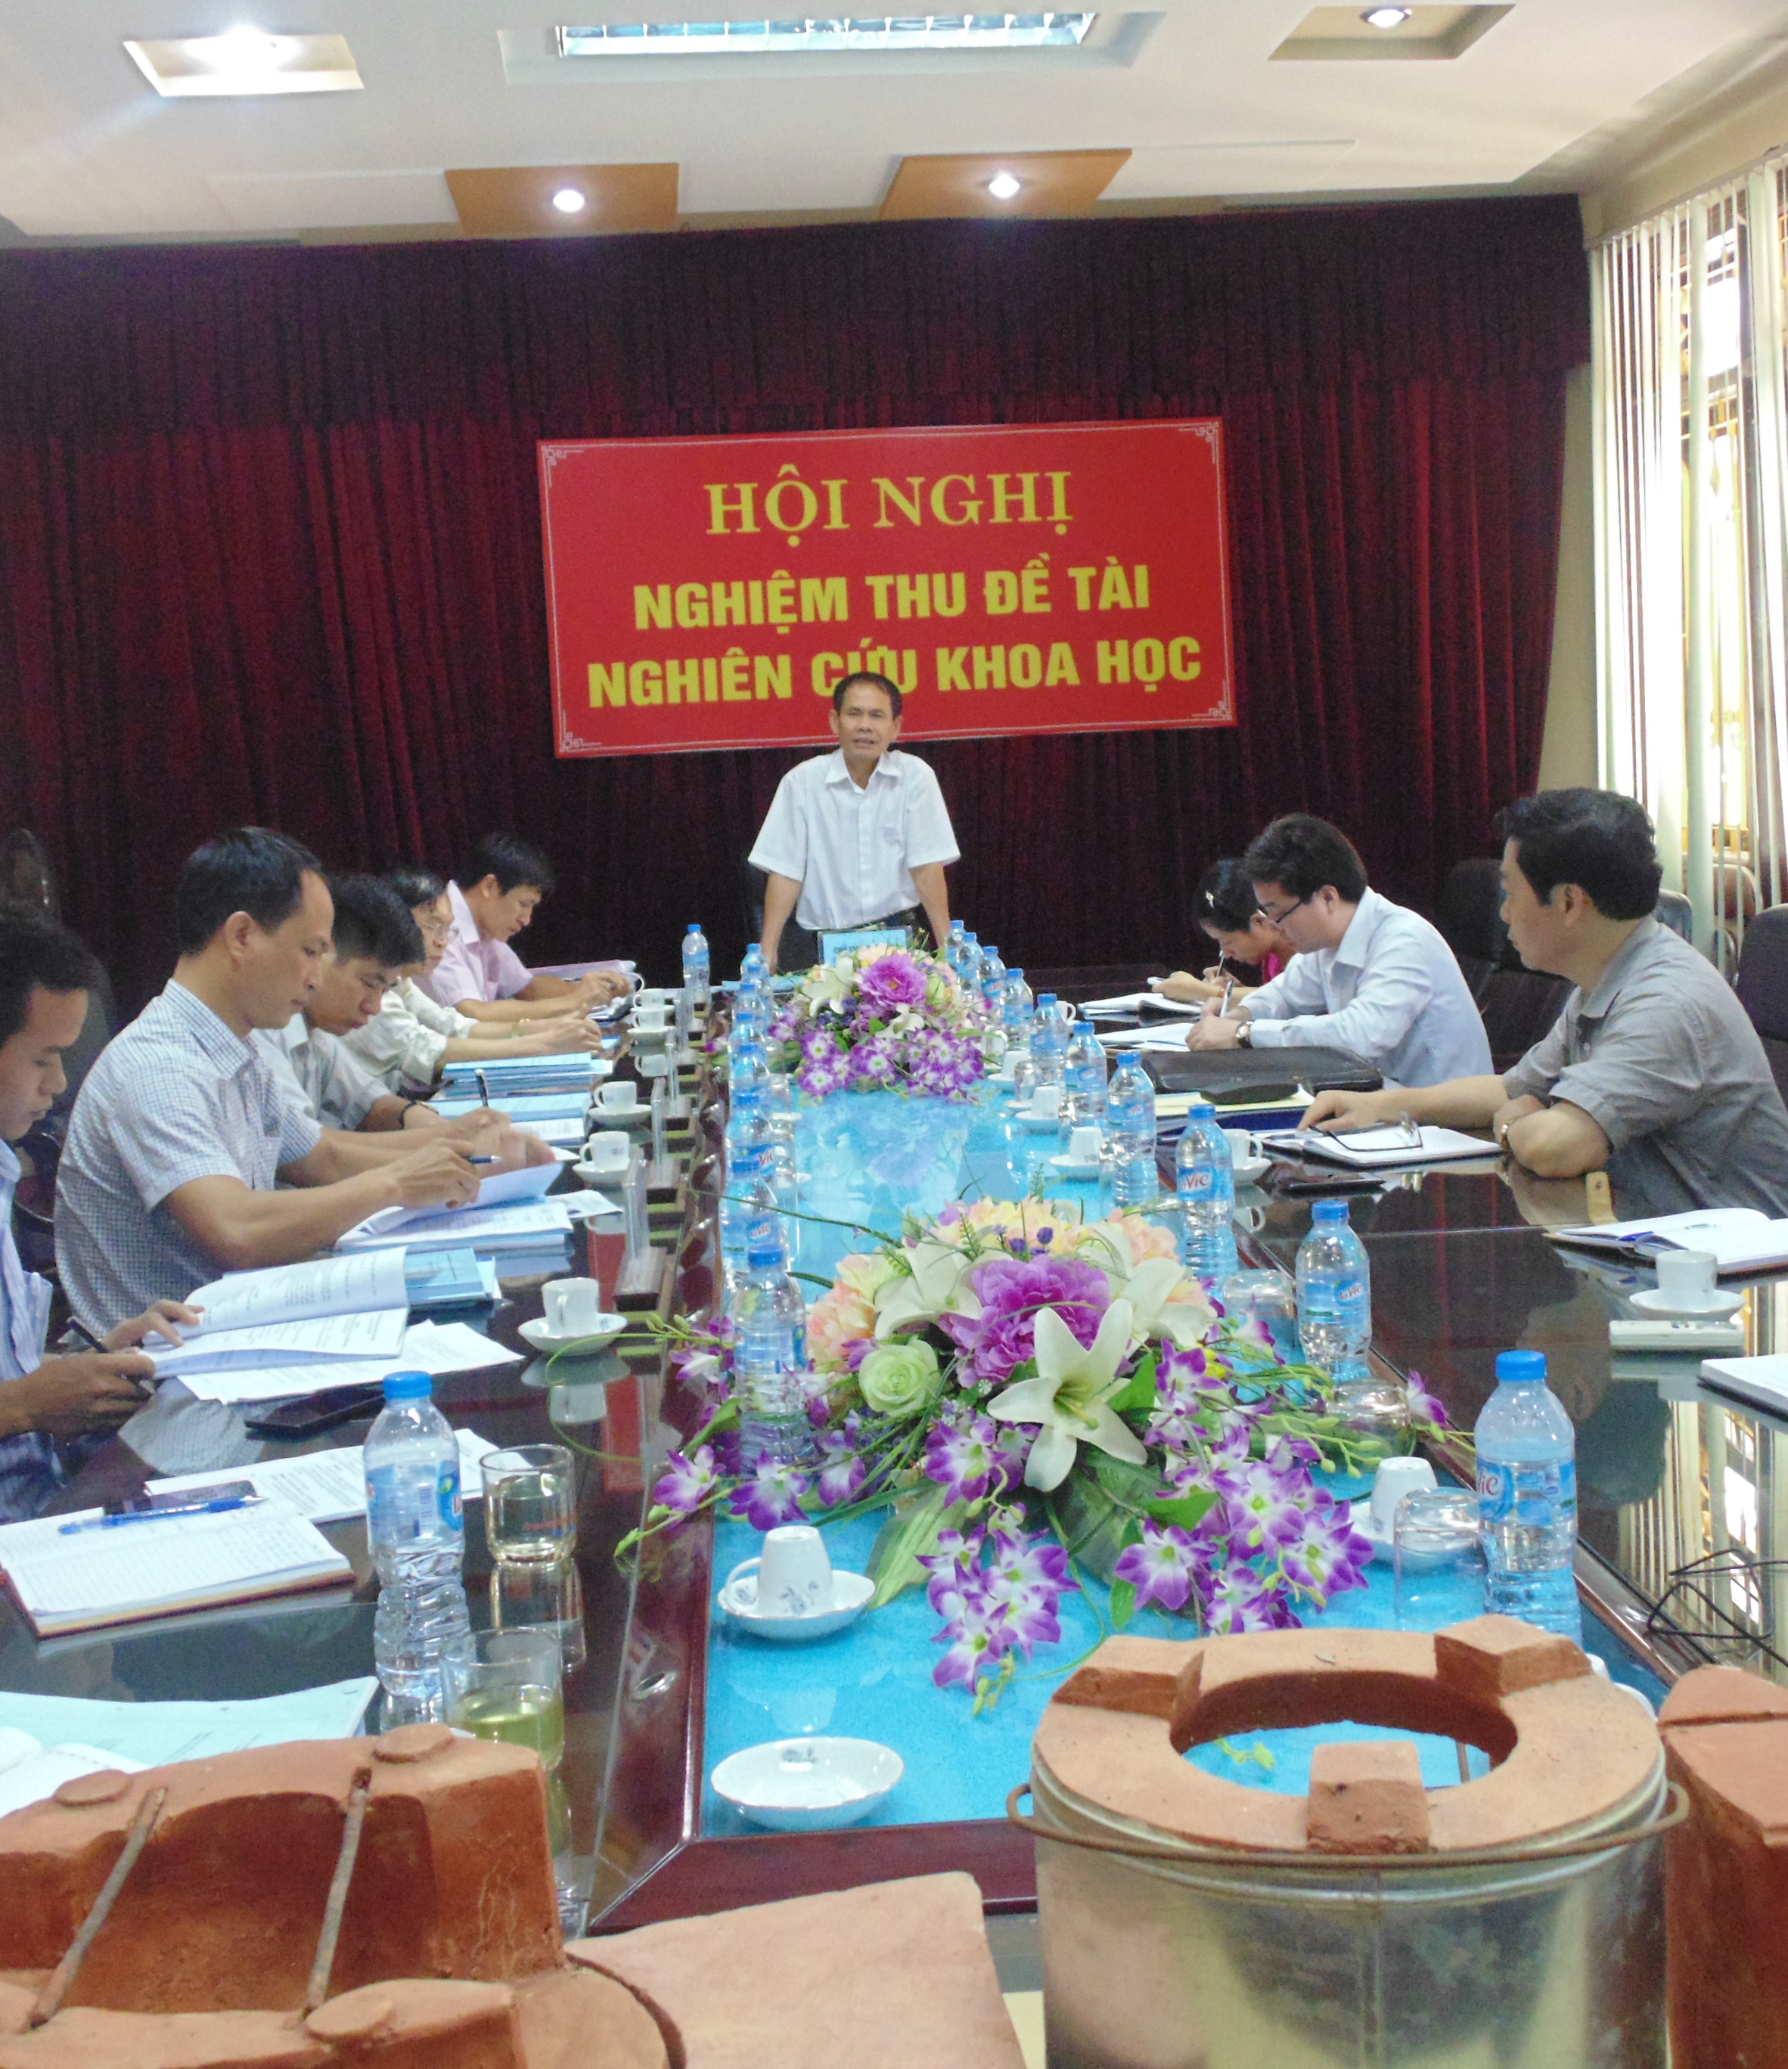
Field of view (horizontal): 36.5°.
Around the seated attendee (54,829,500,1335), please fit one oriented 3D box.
[{"bbox_3d":[-0.729,0.393,3.471,0.640,1.320,0.520,-2,6,5],"label":"seated attendee"}]

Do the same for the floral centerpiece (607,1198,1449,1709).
[{"bbox_3d":[0.118,0.269,2.086,0.610,0.270,0.540,-3,7,-3],"label":"floral centerpiece"}]

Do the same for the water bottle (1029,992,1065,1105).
[{"bbox_3d":[0.274,0.040,4.747,0.065,0.213,0.065,-3,6,-3],"label":"water bottle"}]

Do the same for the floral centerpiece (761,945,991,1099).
[{"bbox_3d":[-0.031,-0.021,5.027,0.460,0.290,0.450,-3,6,-3],"label":"floral centerpiece"}]

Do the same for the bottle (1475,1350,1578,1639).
[{"bbox_3d":[0.416,0.316,1.788,0.066,0.213,0.066,-3,7,-3],"label":"bottle"}]

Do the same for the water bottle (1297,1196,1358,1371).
[{"bbox_3d":[0.394,0.258,2.422,0.065,0.213,0.065,-3,6,-3],"label":"water bottle"}]

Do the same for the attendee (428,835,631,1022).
[{"bbox_3d":[-0.901,0.125,6.093,0.640,1.160,0.520,-3,7,-3],"label":"attendee"}]

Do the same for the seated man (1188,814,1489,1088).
[{"bbox_3d":[0.836,0.174,4.962,0.600,1.180,0.500,-3,7,-3],"label":"seated man"}]

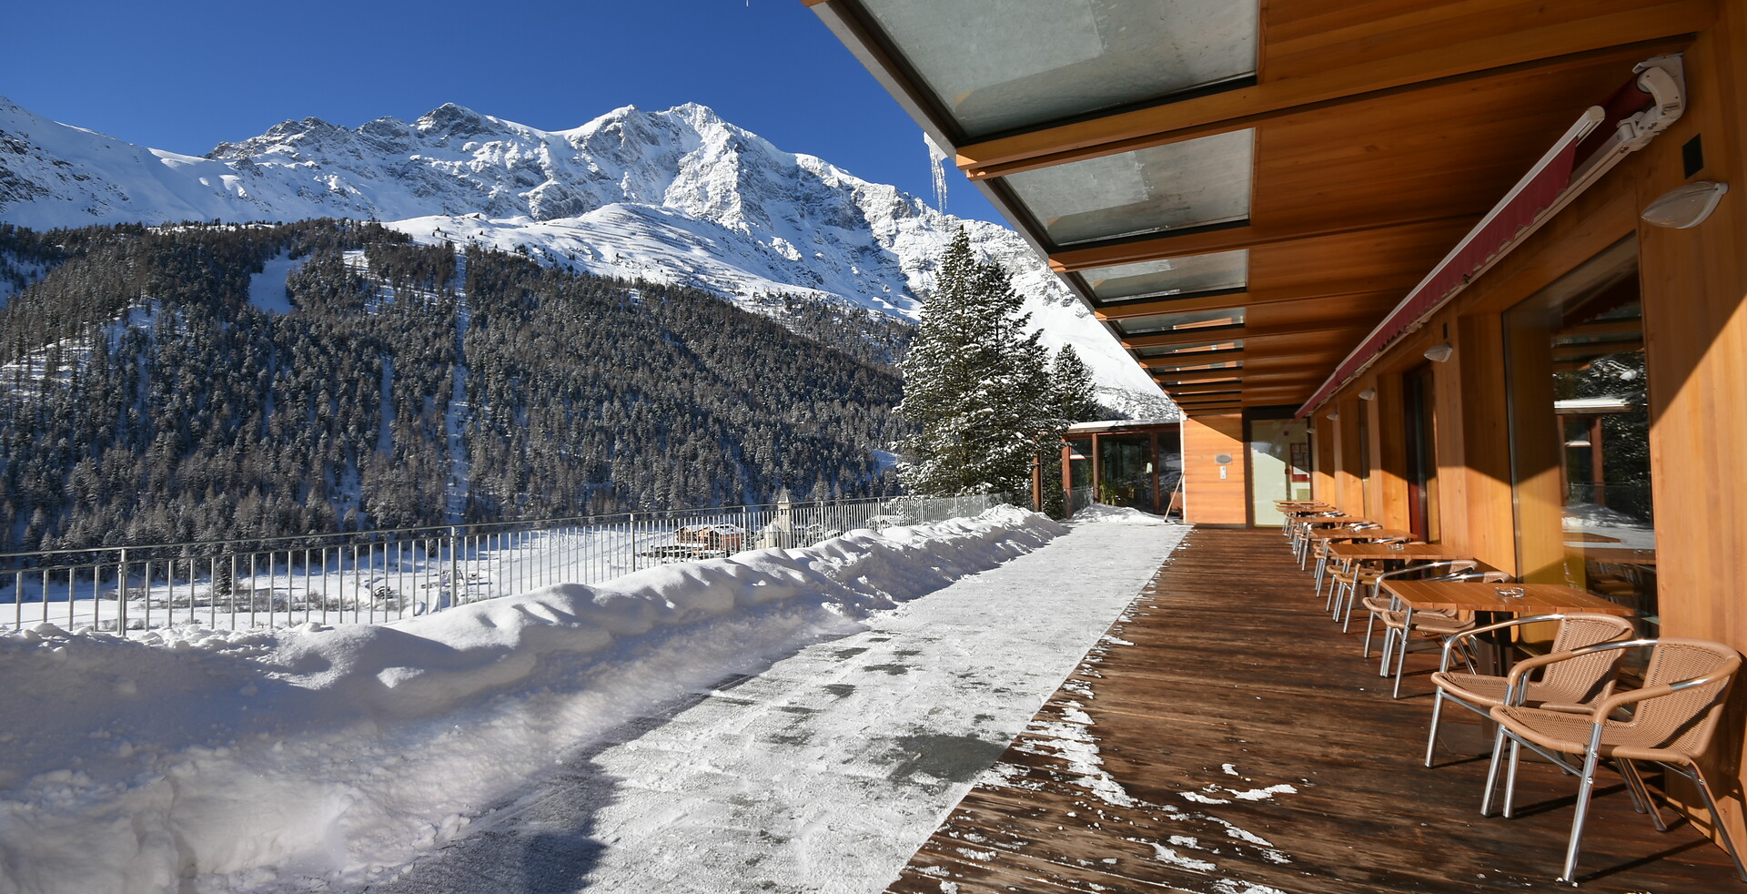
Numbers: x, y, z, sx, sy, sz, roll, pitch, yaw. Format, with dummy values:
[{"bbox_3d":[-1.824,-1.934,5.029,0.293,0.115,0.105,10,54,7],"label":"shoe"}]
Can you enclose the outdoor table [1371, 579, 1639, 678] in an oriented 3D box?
[{"bbox_3d":[3.088,1.096,3.603,0.810,0.735,0.810,-2,-3,23],"label":"outdoor table"}]

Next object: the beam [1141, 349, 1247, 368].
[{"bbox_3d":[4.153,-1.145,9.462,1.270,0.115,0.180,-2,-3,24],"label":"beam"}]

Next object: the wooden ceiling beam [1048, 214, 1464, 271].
[{"bbox_3d":[2.392,-1.326,4.534,2.535,0.115,0.180,-2,-3,24],"label":"wooden ceiling beam"}]

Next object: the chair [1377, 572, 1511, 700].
[{"bbox_3d":[3.451,1.129,4.463,0.590,0.730,0.560,-2,-3,28],"label":"chair"}]

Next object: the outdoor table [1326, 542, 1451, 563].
[{"bbox_3d":[4.034,1.166,5.625,0.810,0.735,0.810,-2,-3,25],"label":"outdoor table"}]

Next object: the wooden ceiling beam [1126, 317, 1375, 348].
[{"bbox_3d":[3.968,-1.218,7.675,2.538,0.115,0.180,-2,-3,24],"label":"wooden ceiling beam"}]

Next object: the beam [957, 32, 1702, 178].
[{"bbox_3d":[1.577,-1.381,2.910,2.534,0.115,0.180,-2,-3,24],"label":"beam"}]

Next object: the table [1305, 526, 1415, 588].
[{"bbox_3d":[4.840,1.223,7.267,0.810,0.735,0.810,-2,-3,25],"label":"table"}]

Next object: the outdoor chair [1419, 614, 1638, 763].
[{"bbox_3d":[2.746,1.081,3.074,0.590,0.730,0.560,-1,-2,7],"label":"outdoor chair"}]

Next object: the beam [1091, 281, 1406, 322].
[{"bbox_3d":[3.203,-1.271,6.146,2.534,0.115,0.180,-2,-3,24],"label":"beam"}]

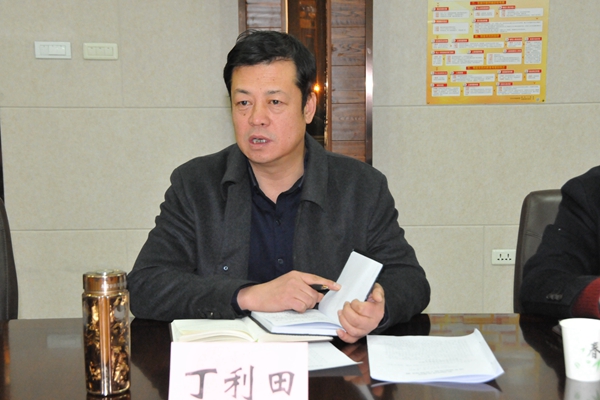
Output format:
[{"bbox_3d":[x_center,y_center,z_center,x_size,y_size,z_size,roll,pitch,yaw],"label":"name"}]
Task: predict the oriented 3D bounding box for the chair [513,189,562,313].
[{"bbox_3d":[0.814,0.454,2.063,0.600,0.940,0.650,0,8,3],"label":"chair"}]

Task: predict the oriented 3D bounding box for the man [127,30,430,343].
[{"bbox_3d":[-0.042,0.316,1.841,0.600,1.290,0.700,0,8,3],"label":"man"}]

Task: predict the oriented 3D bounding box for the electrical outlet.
[{"bbox_3d":[0.985,0.276,4.330,0.118,0.072,0.010,-1,8,-2],"label":"electrical outlet"}]

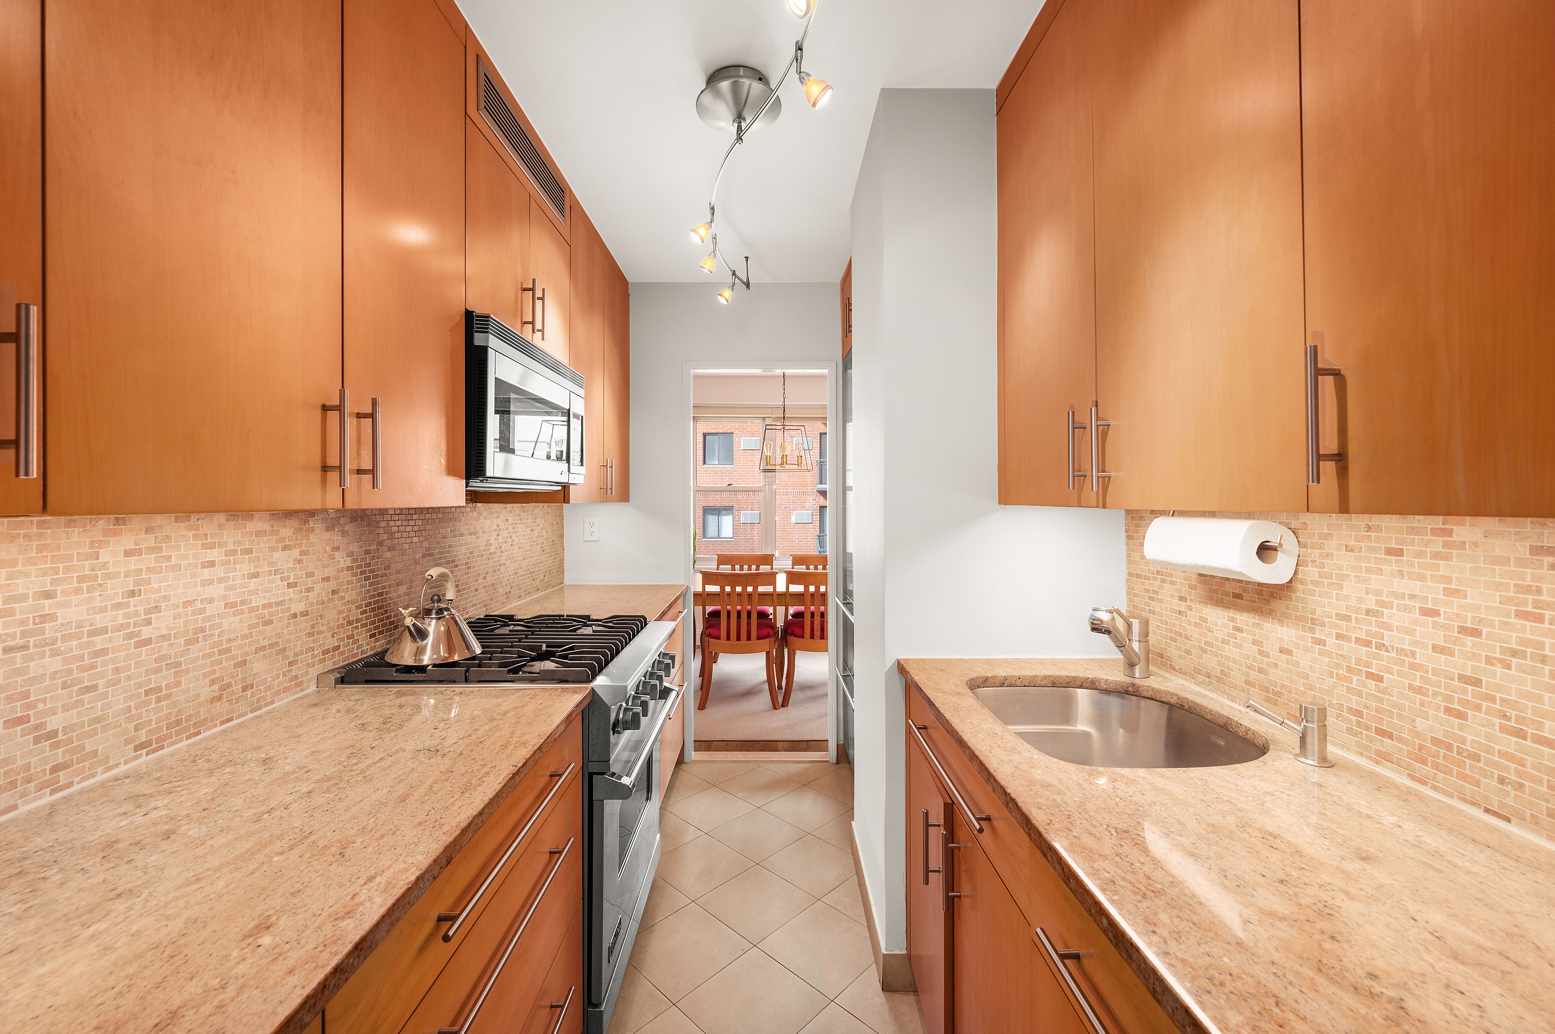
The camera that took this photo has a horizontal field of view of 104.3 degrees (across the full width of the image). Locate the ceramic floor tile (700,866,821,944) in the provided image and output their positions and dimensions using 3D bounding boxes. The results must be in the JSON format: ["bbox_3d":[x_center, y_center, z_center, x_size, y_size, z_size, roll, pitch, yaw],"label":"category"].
[{"bbox_3d":[-0.072,1.308,2.053,0.298,0.010,0.298,1,1,44],"label":"ceramic floor tile"}]

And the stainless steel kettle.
[{"bbox_3d":[-0.886,0.244,1.558,0.220,0.225,0.225,0,1,-3],"label":"stainless steel kettle"}]

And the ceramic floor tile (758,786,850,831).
[{"bbox_3d":[0.128,1.296,2.693,0.298,0.010,0.298,1,1,44],"label":"ceramic floor tile"}]

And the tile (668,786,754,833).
[{"bbox_3d":[-0.297,1.297,2.685,0.298,0.010,0.298,1,1,44],"label":"tile"}]

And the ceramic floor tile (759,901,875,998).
[{"bbox_3d":[0.144,1.312,1.845,0.298,0.010,0.298,1,1,44],"label":"ceramic floor tile"}]

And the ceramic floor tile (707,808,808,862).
[{"bbox_3d":[-0.080,1.301,2.477,0.298,0.010,0.298,1,1,44],"label":"ceramic floor tile"}]

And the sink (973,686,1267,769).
[{"bbox_3d":[0.658,0.524,1.226,0.465,0.200,0.540,0,1,-1],"label":"sink"}]

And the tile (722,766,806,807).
[{"bbox_3d":[-0.089,1.293,2.901,0.298,0.010,0.298,1,1,44],"label":"tile"}]

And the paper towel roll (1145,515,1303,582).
[{"bbox_3d":[0.862,0.060,1.193,0.113,0.113,0.250,0,1,-1],"label":"paper towel roll"}]

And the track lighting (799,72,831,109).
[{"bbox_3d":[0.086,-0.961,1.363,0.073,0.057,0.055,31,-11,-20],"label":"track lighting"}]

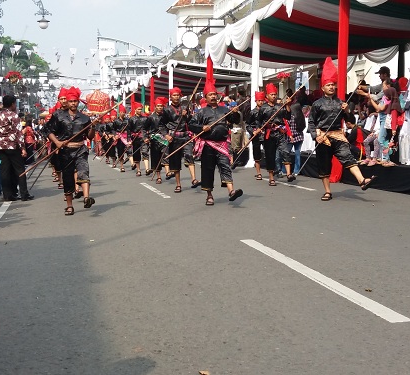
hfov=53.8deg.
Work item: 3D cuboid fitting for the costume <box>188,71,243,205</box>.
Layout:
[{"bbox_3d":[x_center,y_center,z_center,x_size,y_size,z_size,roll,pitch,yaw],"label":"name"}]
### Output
[{"bbox_3d":[0.145,-0.611,5.700,0.640,1.770,0.580,-4,8,-21],"label":"costume"}]

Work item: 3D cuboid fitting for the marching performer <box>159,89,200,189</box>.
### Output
[{"bbox_3d":[-0.431,-0.799,6.820,0.580,1.790,0.500,-4,8,-21],"label":"marching performer"}]

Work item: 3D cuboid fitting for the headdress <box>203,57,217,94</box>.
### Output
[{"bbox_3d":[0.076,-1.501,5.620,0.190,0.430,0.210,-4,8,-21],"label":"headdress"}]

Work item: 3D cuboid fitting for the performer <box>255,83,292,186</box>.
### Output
[{"bbox_3d":[1.185,-0.927,7.050,0.560,1.780,0.460,-4,8,-21],"label":"performer"}]

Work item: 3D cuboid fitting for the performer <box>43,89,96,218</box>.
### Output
[{"bbox_3d":[-1.874,-0.510,5.600,0.670,1.720,0.530,-4,8,-21],"label":"performer"}]

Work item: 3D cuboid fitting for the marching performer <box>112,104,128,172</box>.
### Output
[{"bbox_3d":[-2.241,-1.278,10.600,0.520,1.770,0.450,-4,8,-21],"label":"marching performer"}]

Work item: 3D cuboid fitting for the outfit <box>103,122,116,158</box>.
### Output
[{"bbox_3d":[-2.929,-1.442,12.400,0.500,1.080,0.380,-4,8,-21],"label":"outfit"}]

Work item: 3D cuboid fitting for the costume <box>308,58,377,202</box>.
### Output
[{"bbox_3d":[1.843,-0.780,5.550,0.630,1.950,0.700,-4,8,-21],"label":"costume"}]

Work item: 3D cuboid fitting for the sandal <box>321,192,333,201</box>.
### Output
[{"bbox_3d":[1.722,0.125,5.680,0.110,0.090,0.260,2,7,20],"label":"sandal"}]

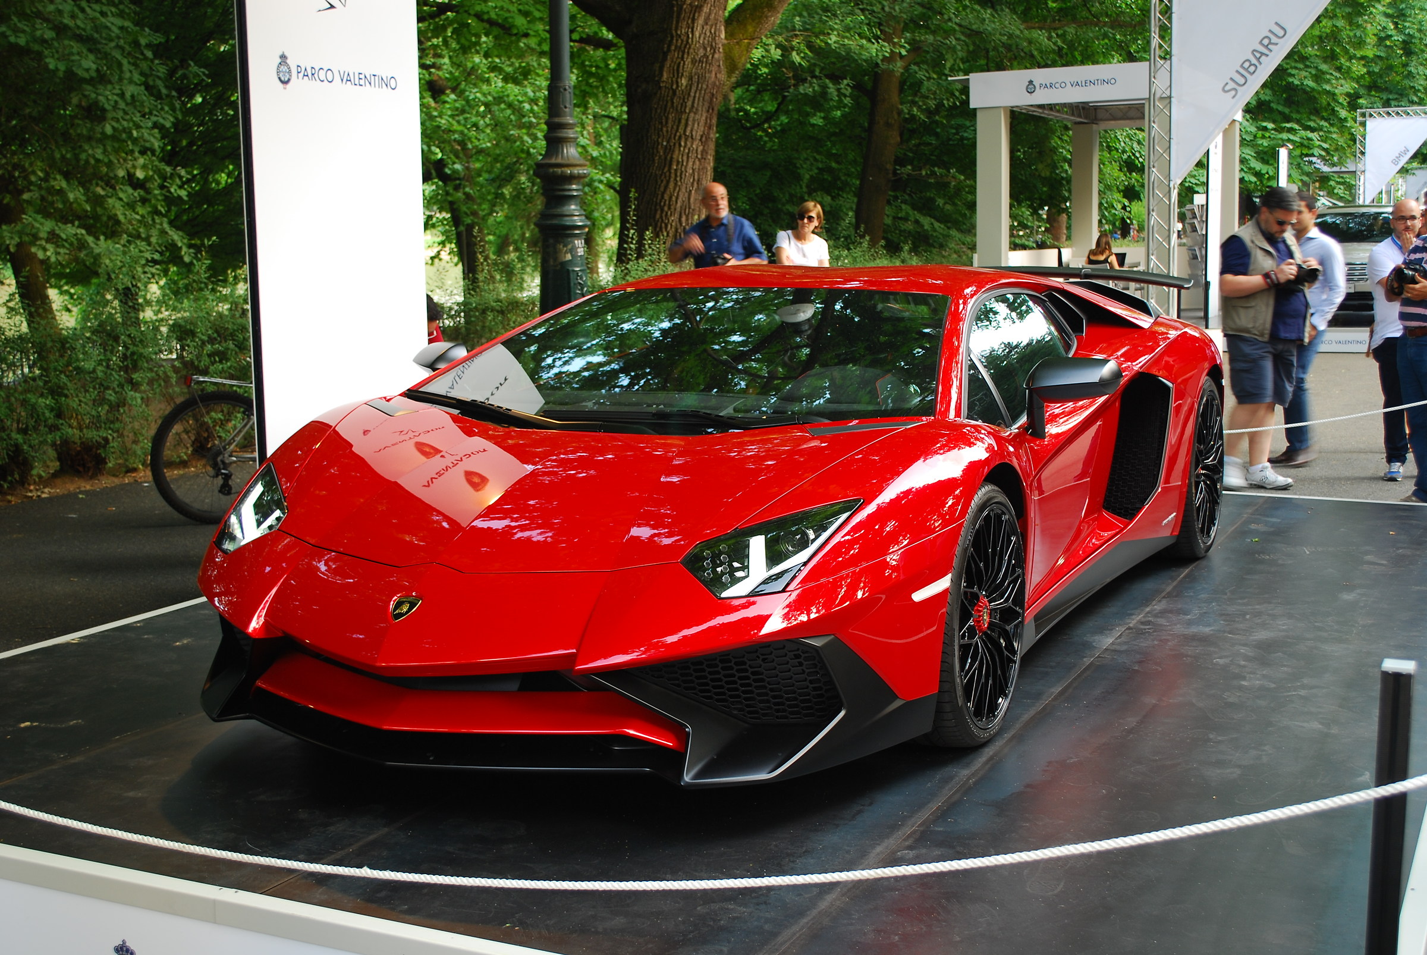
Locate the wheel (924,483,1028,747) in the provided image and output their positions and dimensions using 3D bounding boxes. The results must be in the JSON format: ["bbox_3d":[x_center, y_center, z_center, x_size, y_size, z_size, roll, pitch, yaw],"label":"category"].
[{"bbox_3d":[0.558,0.323,4.282,0.255,0.660,0.660,3,9,25],"label":"wheel"}]

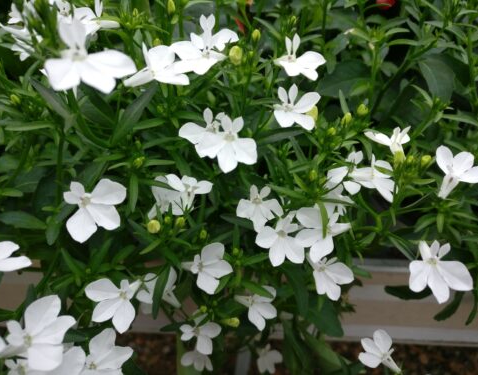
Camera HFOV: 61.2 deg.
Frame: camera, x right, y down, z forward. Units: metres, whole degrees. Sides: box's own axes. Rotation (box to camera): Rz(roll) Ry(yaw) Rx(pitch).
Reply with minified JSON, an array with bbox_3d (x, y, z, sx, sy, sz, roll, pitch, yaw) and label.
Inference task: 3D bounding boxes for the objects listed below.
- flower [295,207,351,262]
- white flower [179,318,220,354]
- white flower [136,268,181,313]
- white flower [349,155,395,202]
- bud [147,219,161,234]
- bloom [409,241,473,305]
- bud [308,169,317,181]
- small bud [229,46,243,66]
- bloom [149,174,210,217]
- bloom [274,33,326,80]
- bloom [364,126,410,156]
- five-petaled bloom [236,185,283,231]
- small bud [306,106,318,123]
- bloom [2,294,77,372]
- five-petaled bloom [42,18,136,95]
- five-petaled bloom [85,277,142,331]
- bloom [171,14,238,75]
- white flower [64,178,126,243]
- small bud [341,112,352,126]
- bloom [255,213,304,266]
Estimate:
[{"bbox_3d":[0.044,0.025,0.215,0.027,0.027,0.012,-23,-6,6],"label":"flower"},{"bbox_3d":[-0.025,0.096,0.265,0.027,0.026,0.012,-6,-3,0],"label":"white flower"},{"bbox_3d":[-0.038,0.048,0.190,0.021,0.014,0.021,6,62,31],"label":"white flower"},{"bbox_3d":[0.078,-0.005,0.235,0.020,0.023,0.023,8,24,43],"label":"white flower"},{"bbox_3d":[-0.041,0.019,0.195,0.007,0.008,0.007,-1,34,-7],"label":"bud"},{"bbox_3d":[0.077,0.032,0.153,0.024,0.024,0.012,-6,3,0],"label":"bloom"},{"bbox_3d":[0.033,-0.006,0.182,0.004,0.005,0.004,0,21,0],"label":"bud"},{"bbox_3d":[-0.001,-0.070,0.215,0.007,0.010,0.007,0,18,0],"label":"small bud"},{"bbox_3d":[-0.026,0.004,0.182,0.027,0.015,0.020,0,49,-4],"label":"bloom"},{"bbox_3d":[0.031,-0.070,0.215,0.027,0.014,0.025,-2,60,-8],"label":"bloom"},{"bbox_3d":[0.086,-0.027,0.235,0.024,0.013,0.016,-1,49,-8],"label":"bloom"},{"bbox_3d":[0.009,0.009,0.182,0.021,0.021,0.012,0,-3,0],"label":"five-petaled bloom"},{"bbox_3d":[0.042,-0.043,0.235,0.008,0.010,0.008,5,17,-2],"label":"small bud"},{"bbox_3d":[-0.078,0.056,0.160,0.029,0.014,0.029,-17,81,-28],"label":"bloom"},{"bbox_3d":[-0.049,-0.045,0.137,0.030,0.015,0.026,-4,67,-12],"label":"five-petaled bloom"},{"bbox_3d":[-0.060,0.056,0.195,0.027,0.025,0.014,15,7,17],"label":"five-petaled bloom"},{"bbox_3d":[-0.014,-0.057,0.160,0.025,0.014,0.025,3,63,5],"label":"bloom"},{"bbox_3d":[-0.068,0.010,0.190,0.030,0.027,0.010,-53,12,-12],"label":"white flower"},{"bbox_3d":[0.049,-0.031,0.185,0.004,0.006,0.004,9,21,0],"label":"small bud"},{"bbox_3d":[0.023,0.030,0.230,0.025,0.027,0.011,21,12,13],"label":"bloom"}]

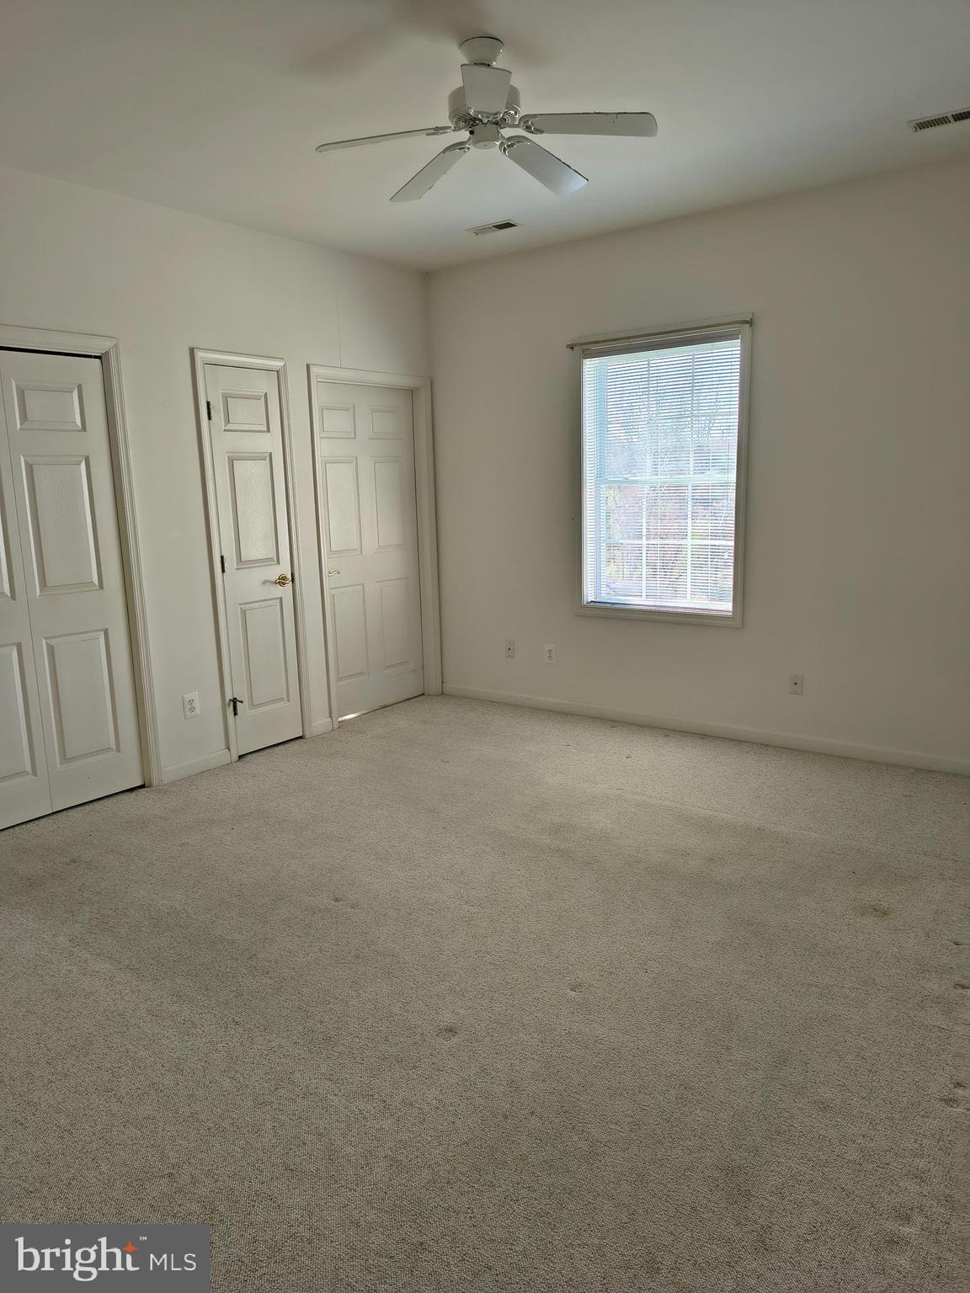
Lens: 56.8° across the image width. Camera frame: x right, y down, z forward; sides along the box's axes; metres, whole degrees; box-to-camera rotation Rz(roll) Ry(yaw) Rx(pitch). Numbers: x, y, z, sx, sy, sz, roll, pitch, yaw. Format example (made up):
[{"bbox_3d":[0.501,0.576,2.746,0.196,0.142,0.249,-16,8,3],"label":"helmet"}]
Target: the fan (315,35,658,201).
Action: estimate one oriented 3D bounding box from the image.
[{"bbox_3d":[0.012,-1.694,2.795,1.030,0.310,1.030,6,13,37],"label":"fan"}]

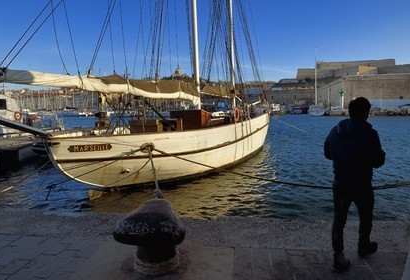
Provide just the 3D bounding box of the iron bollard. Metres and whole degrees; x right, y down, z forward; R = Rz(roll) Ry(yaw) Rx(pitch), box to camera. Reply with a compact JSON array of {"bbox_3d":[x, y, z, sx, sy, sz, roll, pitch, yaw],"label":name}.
[{"bbox_3d":[-0.560,0.986,2.934,0.730,0.670,0.680,2,6,23],"label":"iron bollard"}]

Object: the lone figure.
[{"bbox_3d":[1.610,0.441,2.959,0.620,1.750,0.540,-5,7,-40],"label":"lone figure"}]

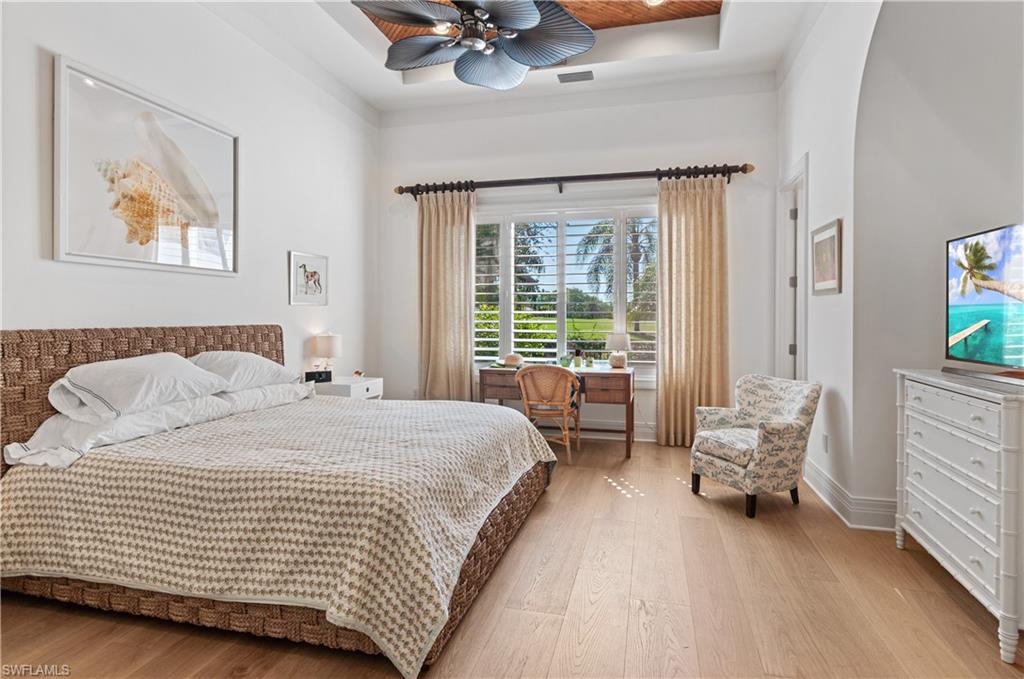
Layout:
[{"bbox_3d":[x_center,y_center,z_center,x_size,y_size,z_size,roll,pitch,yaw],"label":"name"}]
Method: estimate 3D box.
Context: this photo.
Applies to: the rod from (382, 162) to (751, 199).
[{"bbox_3d":[0.490,-1.638,5.307,3.740,0.120,0.120,1,2,14],"label":"rod"}]

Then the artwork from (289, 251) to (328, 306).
[{"bbox_3d":[-1.851,-0.543,4.671,0.030,0.465,0.540,1,2,14],"label":"artwork"}]

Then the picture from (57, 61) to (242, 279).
[{"bbox_3d":[-2.197,-0.967,3.213,0.045,1.036,1.220,1,2,14],"label":"picture"}]

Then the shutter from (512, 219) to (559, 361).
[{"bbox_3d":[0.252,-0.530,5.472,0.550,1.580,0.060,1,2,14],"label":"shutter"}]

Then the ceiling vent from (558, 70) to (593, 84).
[{"bbox_3d":[0.637,-2.600,5.074,0.346,0.025,0.193,1,2,14],"label":"ceiling vent"}]

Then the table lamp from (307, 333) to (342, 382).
[{"bbox_3d":[-1.703,0.170,4.690,0.260,0.450,0.260,1,2,14],"label":"table lamp"}]

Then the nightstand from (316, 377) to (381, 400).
[{"bbox_3d":[-1.572,0.722,4.849,0.470,0.660,0.580,1,2,14],"label":"nightstand"}]

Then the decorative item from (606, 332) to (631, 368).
[{"bbox_3d":[1.064,0.101,5.121,0.240,0.361,0.240,1,2,14],"label":"decorative item"}]

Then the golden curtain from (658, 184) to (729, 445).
[{"bbox_3d":[1.795,-0.269,5.085,0.678,2.650,0.140,1,2,14],"label":"golden curtain"}]

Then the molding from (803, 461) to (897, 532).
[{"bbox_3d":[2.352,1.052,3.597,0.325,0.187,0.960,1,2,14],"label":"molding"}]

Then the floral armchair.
[{"bbox_3d":[1.690,0.701,3.596,0.700,0.830,0.650,-1,2,-28],"label":"floral armchair"}]

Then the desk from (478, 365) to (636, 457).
[{"bbox_3d":[0.472,0.671,5.110,1.468,0.778,0.625,1,2,14],"label":"desk"}]

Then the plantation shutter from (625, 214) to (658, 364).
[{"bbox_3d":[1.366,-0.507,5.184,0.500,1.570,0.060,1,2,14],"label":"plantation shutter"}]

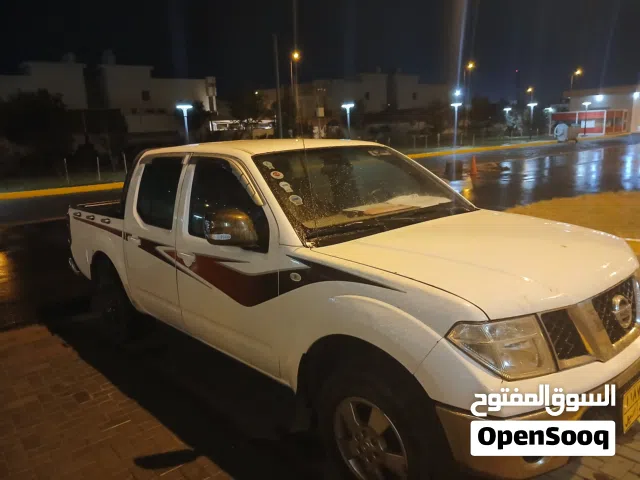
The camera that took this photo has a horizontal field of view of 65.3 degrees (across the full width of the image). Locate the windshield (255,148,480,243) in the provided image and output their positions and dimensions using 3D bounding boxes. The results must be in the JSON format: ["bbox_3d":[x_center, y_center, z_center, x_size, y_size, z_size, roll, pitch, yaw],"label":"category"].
[{"bbox_3d":[0.289,-0.381,3.139,1.500,0.180,0.850,-12,48,-40],"label":"windshield"}]

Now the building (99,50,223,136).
[{"bbox_3d":[-20.360,-15.195,58.986,12.726,10.800,10.000,-12,15,-35],"label":"building"}]

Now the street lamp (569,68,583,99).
[{"bbox_3d":[40.839,-22.178,80.202,0.350,9.300,1.500,-12,15,-35],"label":"street lamp"}]

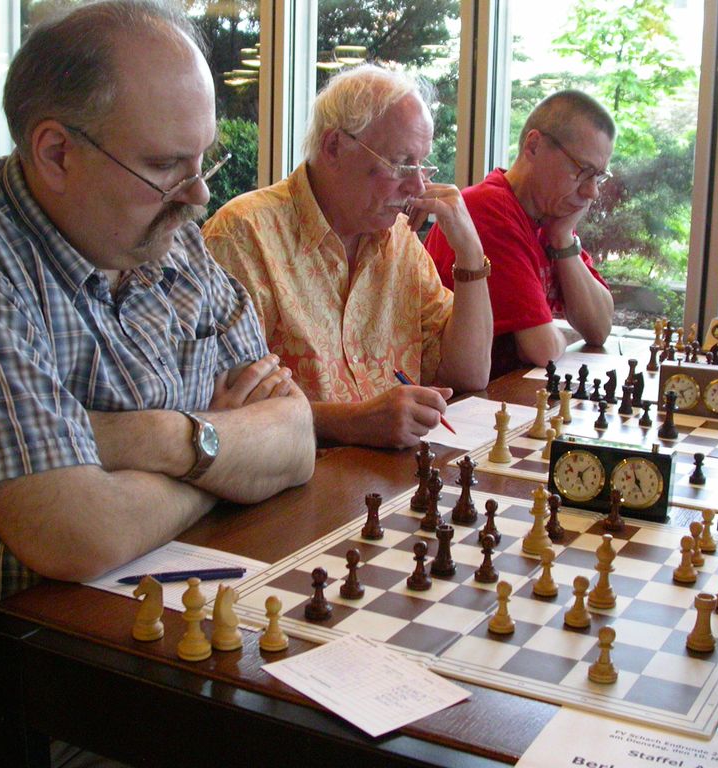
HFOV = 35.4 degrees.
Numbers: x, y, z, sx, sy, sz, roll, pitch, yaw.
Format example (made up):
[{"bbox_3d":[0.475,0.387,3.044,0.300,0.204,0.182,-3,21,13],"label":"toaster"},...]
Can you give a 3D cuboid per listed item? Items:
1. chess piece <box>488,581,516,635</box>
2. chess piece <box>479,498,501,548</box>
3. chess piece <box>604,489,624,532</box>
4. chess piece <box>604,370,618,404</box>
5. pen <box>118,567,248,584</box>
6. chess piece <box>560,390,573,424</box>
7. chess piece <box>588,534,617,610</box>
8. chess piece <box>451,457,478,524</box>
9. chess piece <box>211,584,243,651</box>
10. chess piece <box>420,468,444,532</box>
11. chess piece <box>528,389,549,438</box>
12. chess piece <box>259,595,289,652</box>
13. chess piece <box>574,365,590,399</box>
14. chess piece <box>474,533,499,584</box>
[{"bbox_3d":[0.134,0.205,1.041,0.026,0.048,0.026,1,12,0],"label":"chess piece"},{"bbox_3d":[0.148,0.153,1.252,0.025,0.050,0.025,1,12,0],"label":"chess piece"},{"bbox_3d":[0.308,0.149,1.347,0.025,0.051,0.025,7,14,29],"label":"chess piece"},{"bbox_3d":[0.452,0.004,2.022,0.030,0.060,0.028,4,12,17],"label":"chess piece"},{"bbox_3d":[-0.178,0.195,1.136,0.132,0.012,0.012,-2,12,-16],"label":"pen"},{"bbox_3d":[0.337,0.038,1.821,0.025,0.053,0.025,8,13,29],"label":"chess piece"},{"bbox_3d":[0.245,0.184,1.116,0.028,0.074,0.028,7,14,29],"label":"chess piece"},{"bbox_3d":[0.127,0.124,1.325,0.031,0.079,0.031,1,12,0],"label":"chess piece"},{"bbox_3d":[-0.120,0.211,1.028,0.027,0.059,0.027,9,14,34],"label":"chess piece"},{"bbox_3d":[0.088,0.137,1.336,0.028,0.073,0.028,1,12,4],"label":"chess piece"},{"bbox_3d":[0.284,0.045,1.773,0.032,0.077,0.032,2,12,9],"label":"chess piece"},{"bbox_3d":[-0.076,0.213,1.011,0.026,0.049,0.026,1,12,0],"label":"chess piece"},{"bbox_3d":[0.401,-0.002,2.027,0.029,0.069,0.029,7,14,29],"label":"chess piece"},{"bbox_3d":[0.134,0.179,1.163,0.026,0.049,0.026,1,12,0],"label":"chess piece"}]

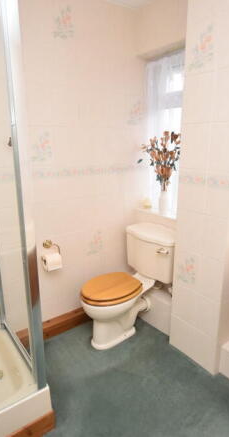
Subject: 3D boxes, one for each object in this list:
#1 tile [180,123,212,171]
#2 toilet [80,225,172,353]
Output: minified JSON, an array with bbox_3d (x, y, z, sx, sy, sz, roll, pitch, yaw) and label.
[{"bbox_3d":[0.465,-0.421,1.600,0.010,0.250,0.205,-11,18,-35],"label":"tile"},{"bbox_3d":[0.067,0.522,2.062,0.700,0.800,0.510,-11,18,-35],"label":"toilet"}]

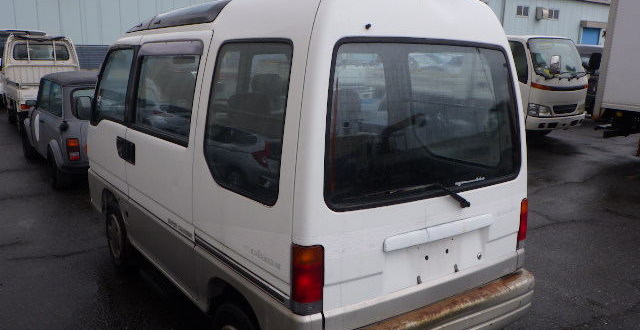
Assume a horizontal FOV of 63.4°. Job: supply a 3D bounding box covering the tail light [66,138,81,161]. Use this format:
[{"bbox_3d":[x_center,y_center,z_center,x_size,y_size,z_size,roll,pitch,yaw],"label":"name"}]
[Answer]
[{"bbox_3d":[-2.605,-0.158,5.460,0.110,0.225,0.060,-4,13,-29],"label":"tail light"}]

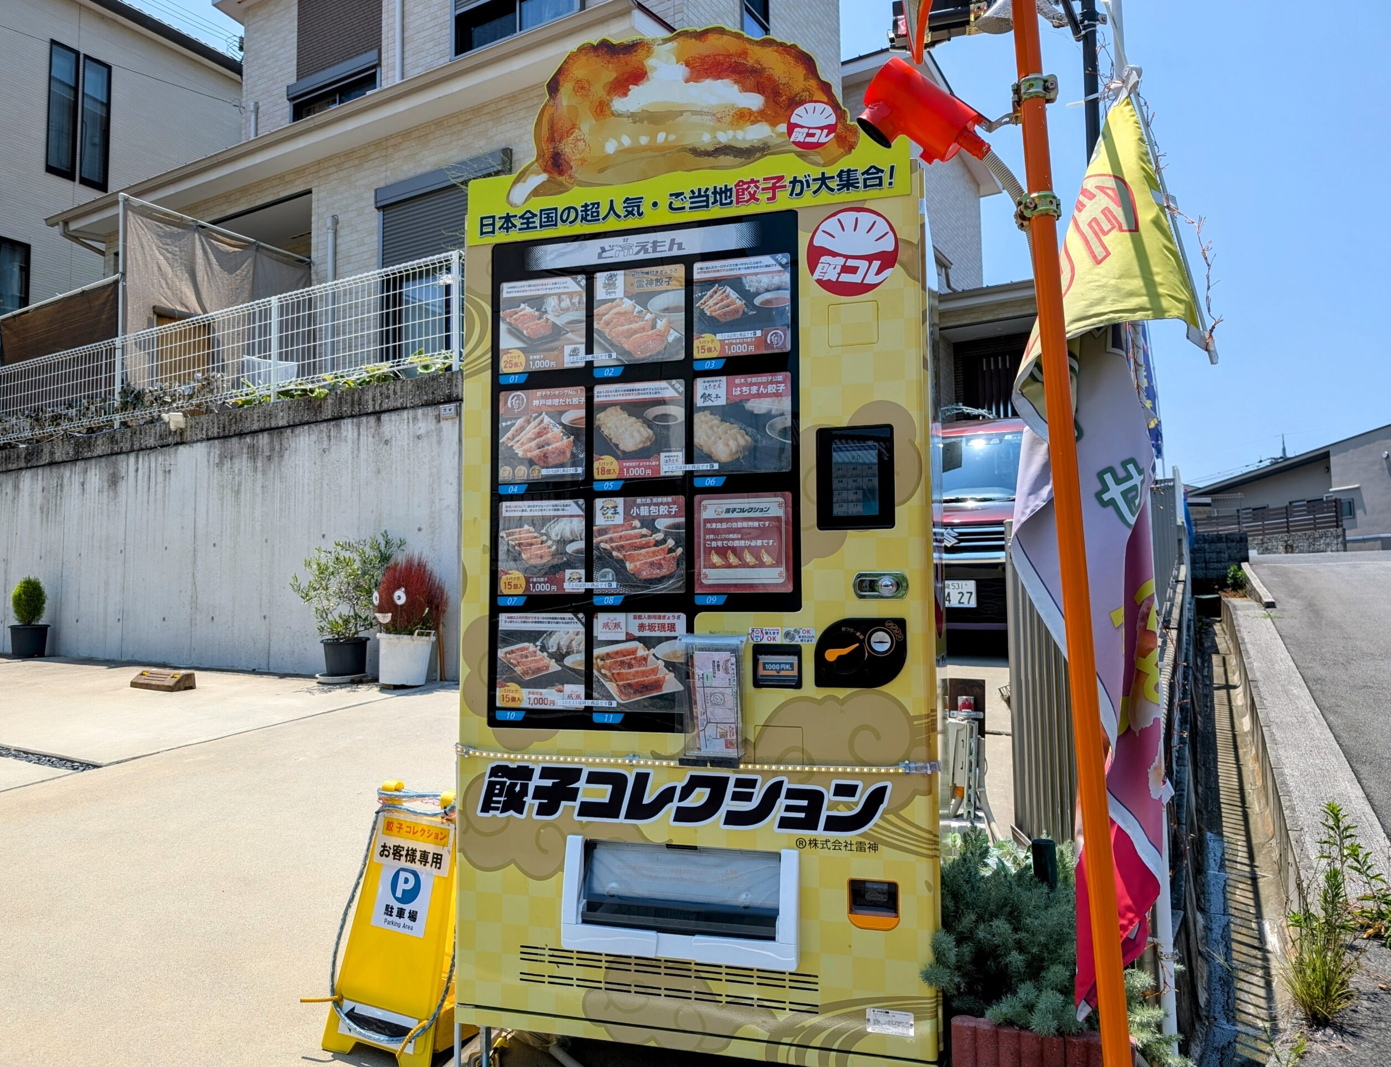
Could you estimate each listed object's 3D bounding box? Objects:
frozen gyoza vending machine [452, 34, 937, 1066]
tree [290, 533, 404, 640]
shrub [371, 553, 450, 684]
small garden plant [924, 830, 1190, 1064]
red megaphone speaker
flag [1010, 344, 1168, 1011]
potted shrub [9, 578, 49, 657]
[{"bbox_3d":[0.069,0.042,2.450,1.035,2.282,0.770,-2,-4,17],"label":"frozen gyoza vending machine"},{"bbox_3d":[-2.219,0.334,6.250,0.690,0.670,0.600,-3,-5,29],"label":"tree"},{"bbox_3d":[-1.724,0.532,5.950,0.440,0.800,0.430,-3,-5,29],"label":"shrub"},{"bbox_3d":[0.792,0.914,2.170,0.530,0.470,0.450,-2,-4,14],"label":"small garden plant"},{"bbox_3d":[0.462,-0.856,1.980,0.260,0.150,0.115,35,-20,13],"label":"red megaphone speaker"},{"bbox_3d":[0.821,0.274,2.040,0.310,1.380,0.190,-2,-5,20],"label":"flag"},{"bbox_3d":[-5.618,0.705,8.300,0.340,0.670,0.340,-3,-5,29],"label":"potted shrub"}]

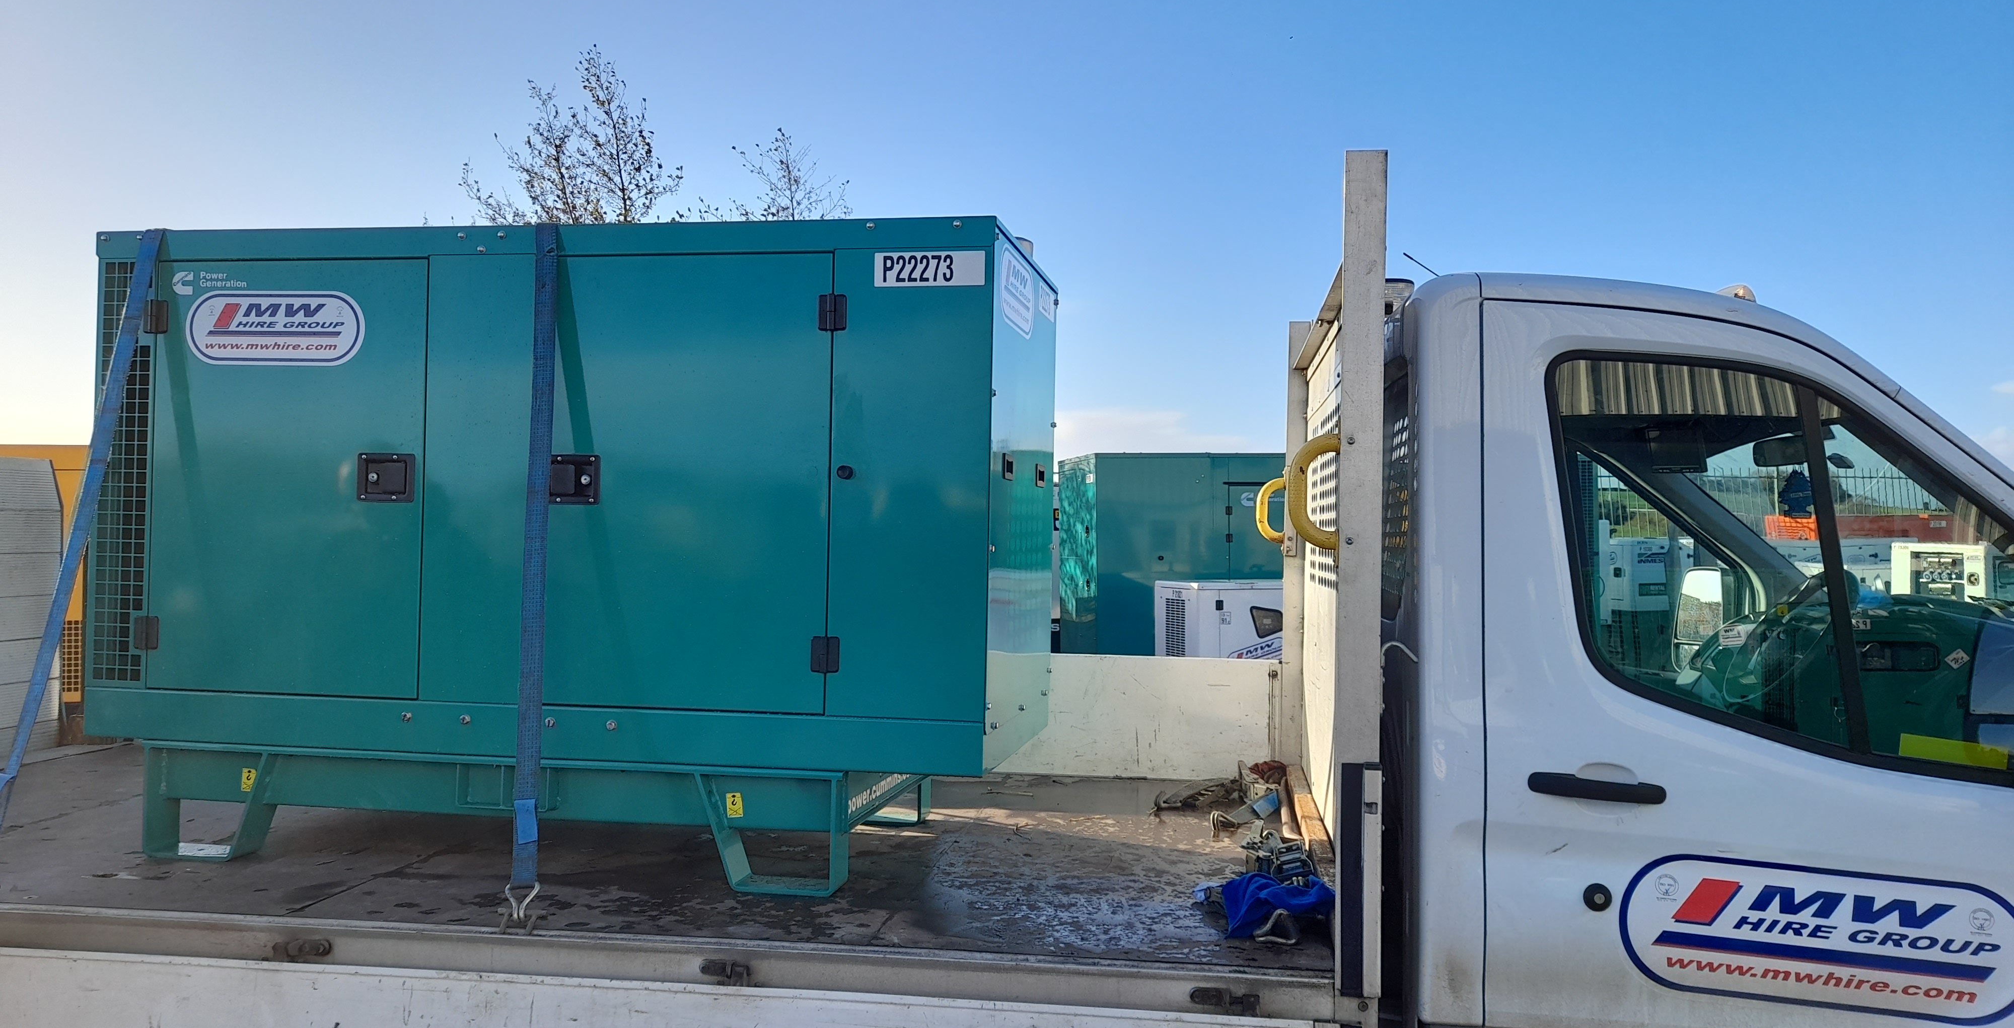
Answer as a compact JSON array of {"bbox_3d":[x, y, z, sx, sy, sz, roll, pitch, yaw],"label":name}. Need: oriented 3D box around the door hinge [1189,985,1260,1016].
[{"bbox_3d":[0.383,0.859,2.566,0.125,0.044,0.035,1,-1,10],"label":"door hinge"}]

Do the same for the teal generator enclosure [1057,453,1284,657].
[{"bbox_3d":[2.300,0.770,10.450,3.670,2.300,1.070,0,-1,-11],"label":"teal generator enclosure"}]

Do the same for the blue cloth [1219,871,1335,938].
[{"bbox_3d":[0.541,0.775,2.887,0.222,0.085,0.205,1,-1,10],"label":"blue cloth"}]

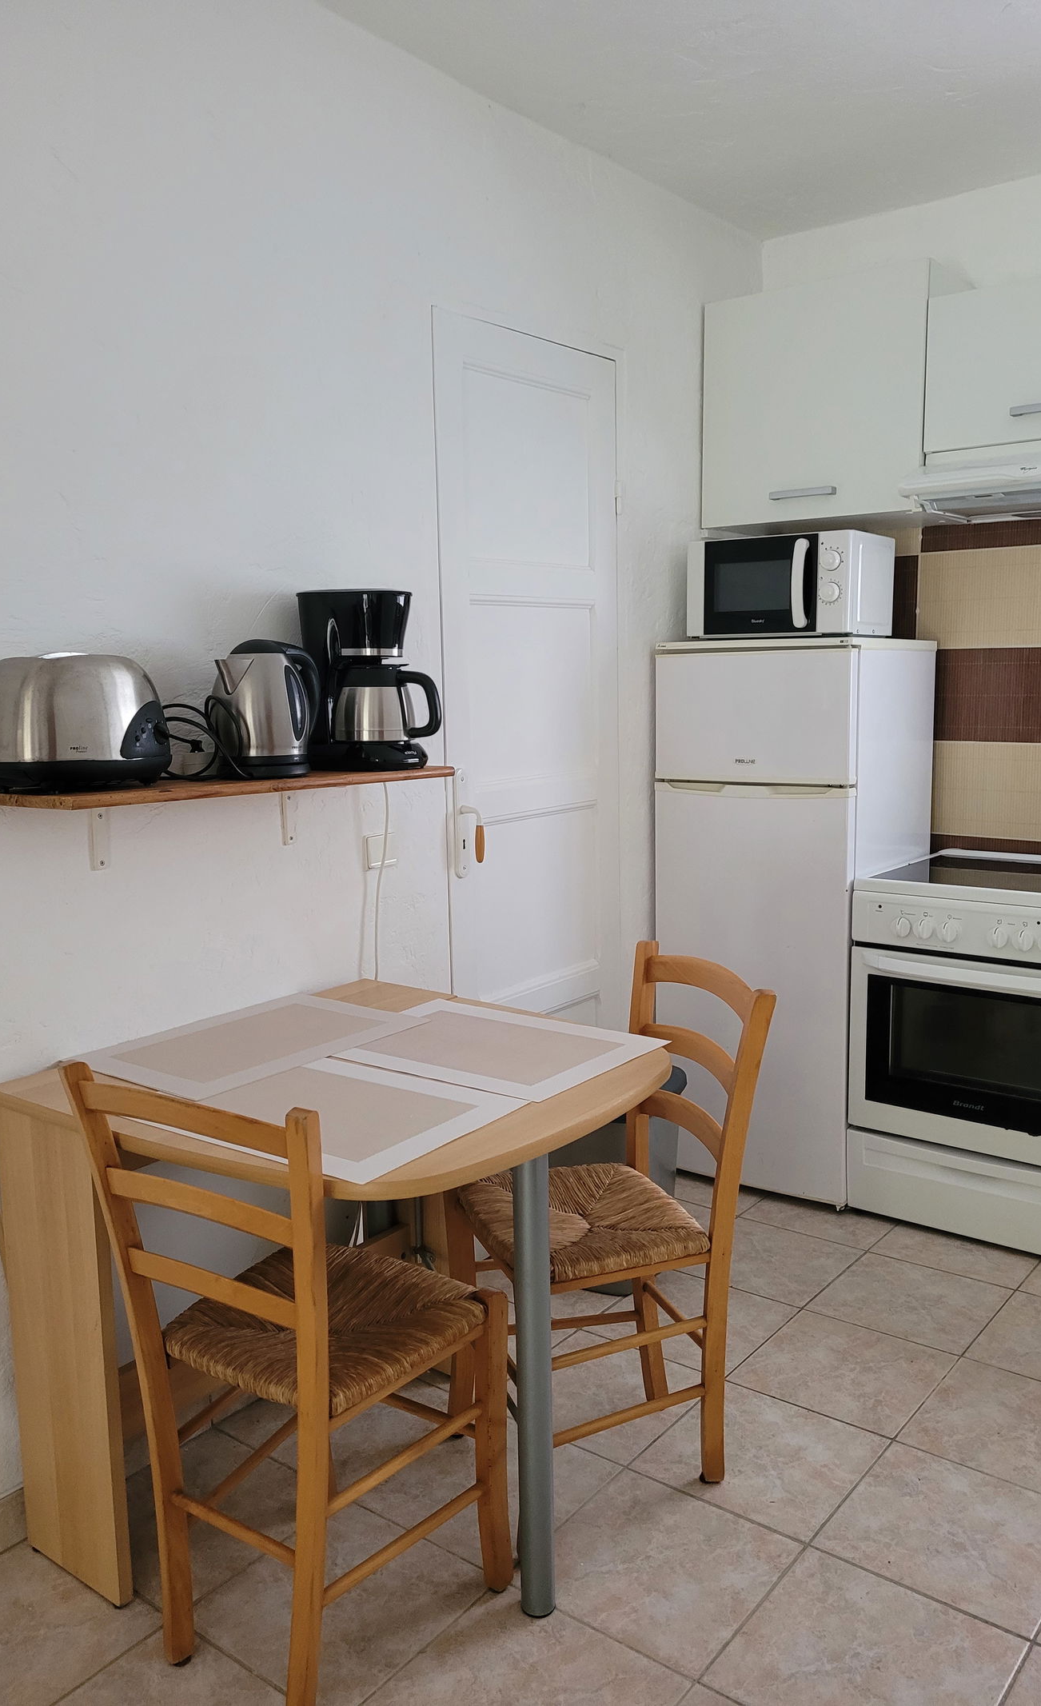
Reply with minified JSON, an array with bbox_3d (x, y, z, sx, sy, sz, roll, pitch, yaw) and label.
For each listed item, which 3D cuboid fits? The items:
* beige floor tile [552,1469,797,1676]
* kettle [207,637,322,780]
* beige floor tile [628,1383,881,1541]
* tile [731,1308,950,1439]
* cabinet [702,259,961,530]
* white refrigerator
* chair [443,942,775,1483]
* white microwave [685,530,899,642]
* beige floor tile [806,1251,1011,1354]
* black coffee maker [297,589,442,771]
[{"bbox_3d":[0.211,1.094,1.970,0.336,0.012,0.336,5,10,38],"label":"beige floor tile"},{"bbox_3d":[-0.413,-0.244,2.146,0.165,0.226,0.230,5,10,38],"label":"kettle"},{"bbox_3d":[0.421,1.053,2.234,0.336,0.012,0.336,5,10,38],"label":"beige floor tile"},{"bbox_3d":[0.629,1.007,2.488,0.333,0.010,0.333,5,10,38],"label":"tile"},{"bbox_3d":[0.850,-1.179,3.433,0.620,0.585,0.355,5,10,38],"label":"cabinet"},{"bbox_3d":[0.744,0.150,3.454,0.556,1.426,0.530,5,10,38],"label":"white refrigerator"},{"bbox_3d":[0.136,0.626,2.150,0.450,0.860,0.420,-4,9,-20],"label":"chair"},{"bbox_3d":[0.728,-0.701,3.432,0.440,0.262,0.375,4,9,32],"label":"white microwave"},{"bbox_3d":[0.838,0.965,2.751,0.333,0.010,0.333,5,10,38],"label":"beige floor tile"},{"bbox_3d":[-0.255,-0.301,2.220,0.255,0.312,0.175,4,10,34],"label":"black coffee maker"}]

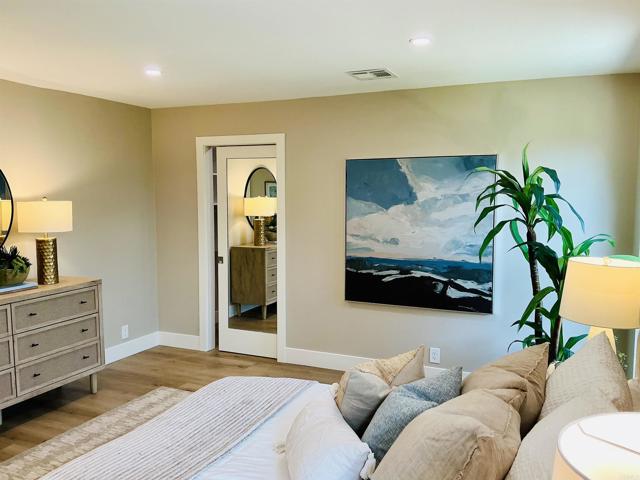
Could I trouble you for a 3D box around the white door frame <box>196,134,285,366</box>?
[{"bbox_3d":[-0.742,0.077,5.033,0.985,2.134,0.140,2,6,23],"label":"white door frame"}]

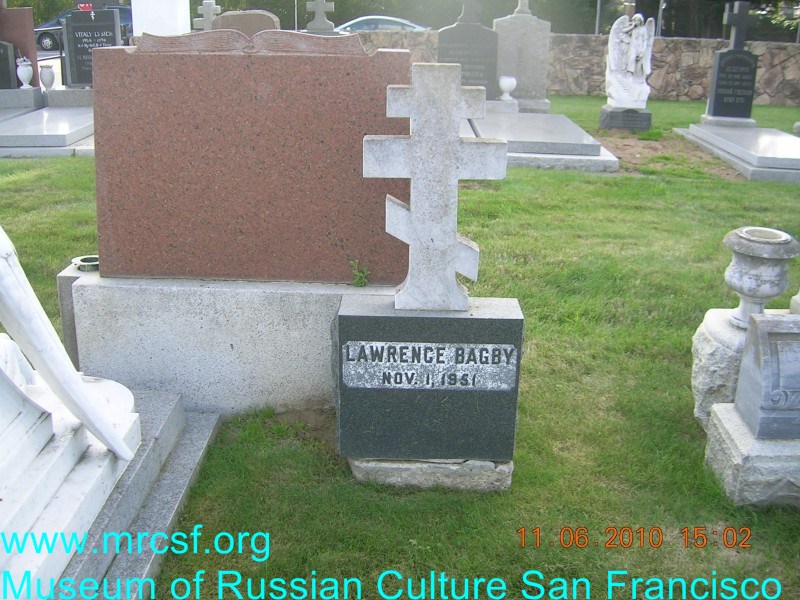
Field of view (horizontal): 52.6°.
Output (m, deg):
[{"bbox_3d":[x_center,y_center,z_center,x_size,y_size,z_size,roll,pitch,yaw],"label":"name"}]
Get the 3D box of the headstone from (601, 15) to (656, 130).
[{"bbox_3d":[2.946,-2.969,10.517,0.620,1.430,0.580,3,21,6],"label":"headstone"}]

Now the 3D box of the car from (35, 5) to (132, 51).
[{"bbox_3d":[-11.793,-10.056,29.948,4.700,1.600,1.820,1,21,2],"label":"car"}]

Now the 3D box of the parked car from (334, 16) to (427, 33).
[{"bbox_3d":[-0.566,-7.915,24.699,4.550,1.430,1.780,4,21,9],"label":"parked car"}]

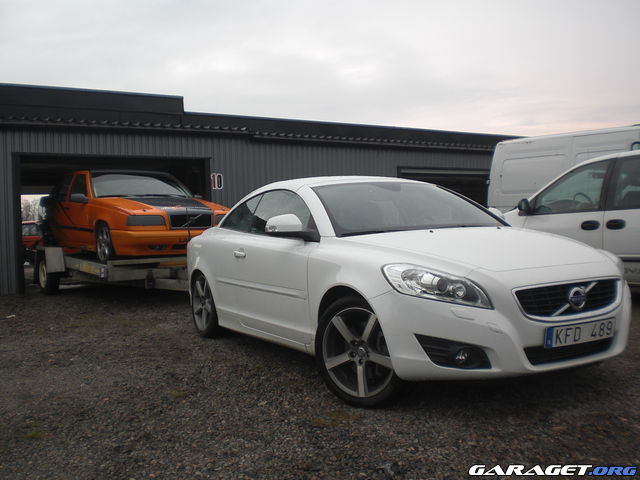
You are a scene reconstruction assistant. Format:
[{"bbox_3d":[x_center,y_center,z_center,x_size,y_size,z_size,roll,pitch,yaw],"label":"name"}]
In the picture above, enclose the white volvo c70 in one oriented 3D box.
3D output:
[{"bbox_3d":[0.300,0.179,5.335,1.880,1.400,4.610,-3,2,-29],"label":"white volvo c70"}]

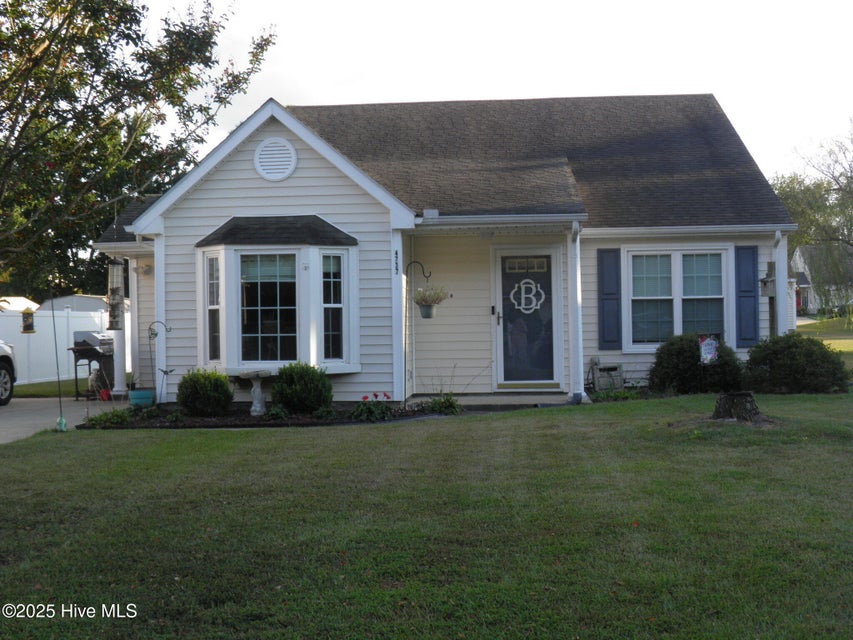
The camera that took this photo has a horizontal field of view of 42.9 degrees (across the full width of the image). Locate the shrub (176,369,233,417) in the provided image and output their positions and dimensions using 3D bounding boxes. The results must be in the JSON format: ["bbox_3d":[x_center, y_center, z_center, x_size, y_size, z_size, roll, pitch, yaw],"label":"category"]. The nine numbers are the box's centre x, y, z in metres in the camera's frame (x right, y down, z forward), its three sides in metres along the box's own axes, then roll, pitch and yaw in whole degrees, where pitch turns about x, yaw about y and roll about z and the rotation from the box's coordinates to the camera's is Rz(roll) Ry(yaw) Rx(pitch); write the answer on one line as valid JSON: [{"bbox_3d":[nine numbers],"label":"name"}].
[{"bbox_3d":[-2.835,0.920,13.850,0.710,0.600,0.700,-1,0,0],"label":"shrub"}]

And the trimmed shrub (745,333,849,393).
[{"bbox_3d":[5.374,0.610,15.750,1.500,0.860,1.300,-1,0,0],"label":"trimmed shrub"}]

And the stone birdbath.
[{"bbox_3d":[-2.170,0.930,13.800,0.410,0.570,0.410,-1,0,0],"label":"stone birdbath"}]

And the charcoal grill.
[{"bbox_3d":[-5.632,0.765,18.450,0.600,1.170,1.100,-1,0,6],"label":"charcoal grill"}]

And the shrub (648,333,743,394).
[{"bbox_3d":[3.944,0.625,15.900,1.380,0.880,1.250,-1,0,0],"label":"shrub"}]

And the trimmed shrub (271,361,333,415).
[{"bbox_3d":[-1.579,0.850,13.700,0.780,0.680,0.760,-1,0,0],"label":"trimmed shrub"}]

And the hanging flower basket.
[{"bbox_3d":[0.066,-0.245,14.350,0.450,0.450,0.440,-1,0,0],"label":"hanging flower basket"}]

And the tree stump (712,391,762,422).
[{"bbox_3d":[3.542,0.975,12.350,0.570,0.335,0.540,-1,0,0],"label":"tree stump"}]

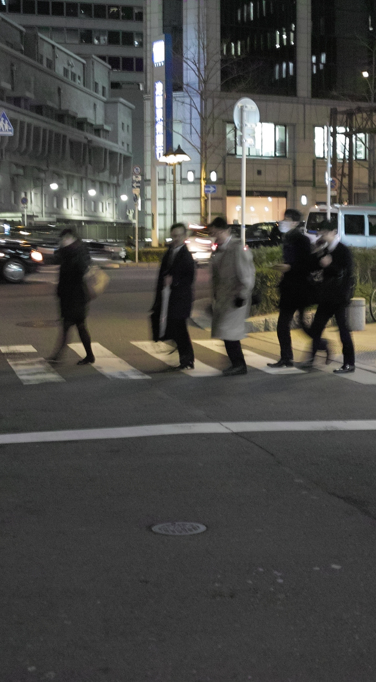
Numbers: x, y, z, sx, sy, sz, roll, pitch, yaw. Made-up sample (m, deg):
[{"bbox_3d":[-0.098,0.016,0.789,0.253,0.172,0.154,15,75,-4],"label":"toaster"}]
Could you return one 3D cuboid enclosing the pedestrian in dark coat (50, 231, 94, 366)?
[{"bbox_3d":[-1.382,-0.538,13.950,0.500,1.610,0.480,-2,5,-15],"label":"pedestrian in dark coat"}]

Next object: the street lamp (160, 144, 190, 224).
[{"bbox_3d":[-0.643,-7.205,60.000,1.050,5.800,1.850,-3,6,-30],"label":"street lamp"}]

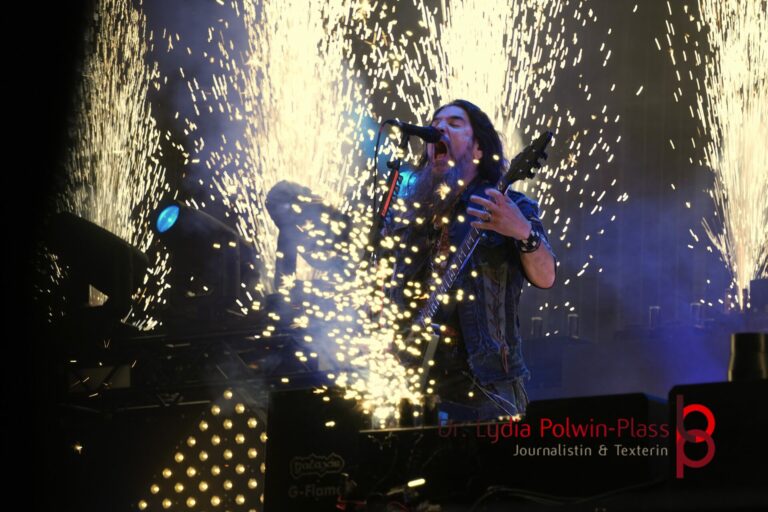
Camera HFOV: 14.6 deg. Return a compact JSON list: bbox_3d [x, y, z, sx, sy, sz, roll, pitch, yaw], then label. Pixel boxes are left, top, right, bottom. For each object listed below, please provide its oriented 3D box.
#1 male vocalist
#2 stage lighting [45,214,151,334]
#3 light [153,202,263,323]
[{"bbox_3d":[0.263,0.364,9.085,0.460,1.680,0.620,4,-6,-44],"label":"male vocalist"},{"bbox_3d":[-1.362,0.083,14.300,0.470,0.590,0.370,5,-9,-30],"label":"stage lighting"},{"bbox_3d":[-0.861,0.026,14.500,0.470,0.580,0.370,5,-9,-30],"label":"light"}]

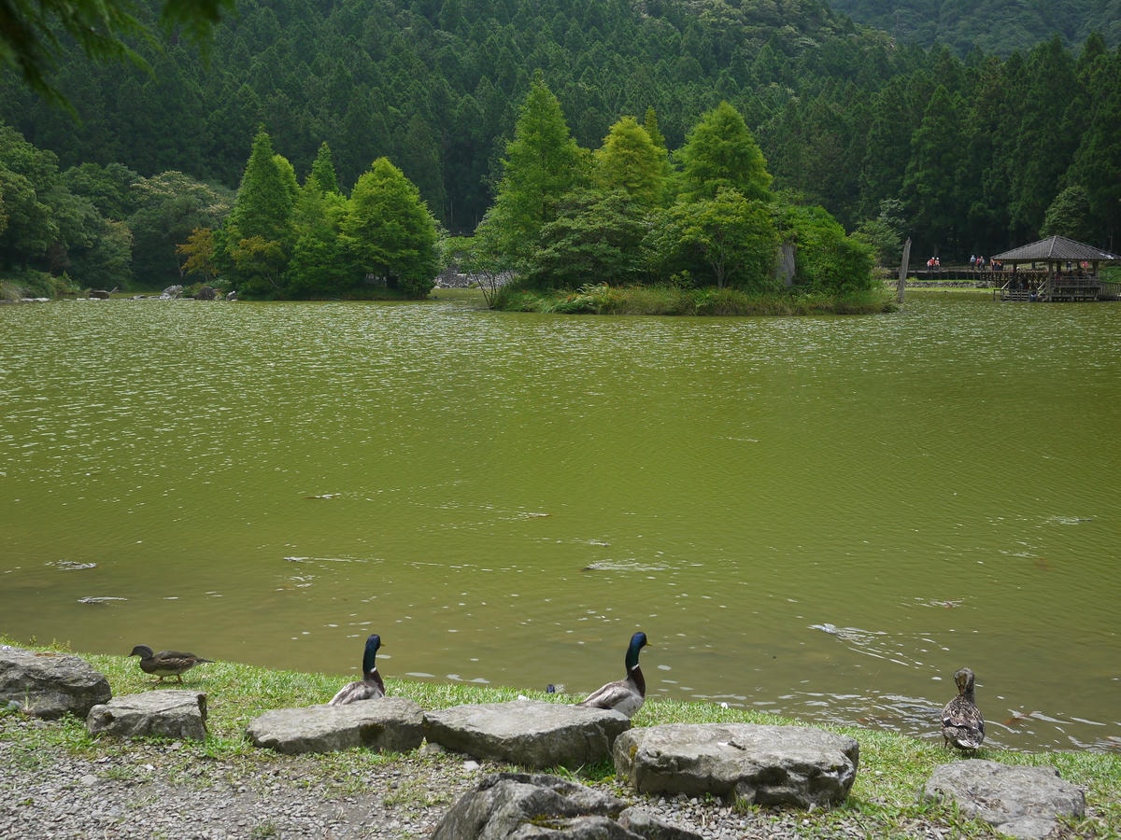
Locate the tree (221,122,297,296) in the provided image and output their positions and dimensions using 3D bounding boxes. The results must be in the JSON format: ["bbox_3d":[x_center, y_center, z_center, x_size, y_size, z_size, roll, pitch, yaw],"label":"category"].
[{"bbox_3d":[-28.375,-19.665,122.000,7.000,15.800,6.800,0,6,0],"label":"tree"}]

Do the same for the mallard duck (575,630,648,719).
[{"bbox_3d":[0.197,1.080,5.300,0.170,0.390,0.430,6,8,42],"label":"mallard duck"}]

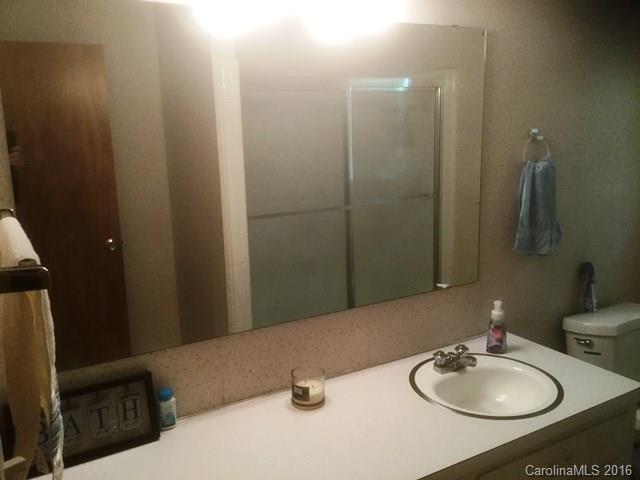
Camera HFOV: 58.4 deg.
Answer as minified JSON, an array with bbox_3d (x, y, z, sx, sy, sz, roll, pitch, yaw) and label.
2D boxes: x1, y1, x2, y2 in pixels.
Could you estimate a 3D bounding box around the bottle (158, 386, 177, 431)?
[{"bbox_3d":[-0.423,0.469,1.578,0.053,0.106,0.053,-4,11,-16],"label":"bottle"}]

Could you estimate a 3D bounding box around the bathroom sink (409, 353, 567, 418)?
[{"bbox_3d":[0.525,0.533,1.850,0.490,0.170,0.475,-7,13,-29],"label":"bathroom sink"}]

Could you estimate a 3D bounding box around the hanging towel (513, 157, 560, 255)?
[{"bbox_3d":[0.828,-0.126,2.183,0.210,0.348,0.070,-7,13,-29],"label":"hanging towel"}]

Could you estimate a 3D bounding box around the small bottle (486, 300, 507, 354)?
[{"bbox_3d":[0.644,0.313,2.071,0.068,0.182,0.060,2,11,18],"label":"small bottle"}]

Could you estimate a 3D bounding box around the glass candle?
[{"bbox_3d":[-0.034,0.443,1.709,0.099,0.091,0.099,-1,11,0],"label":"glass candle"}]

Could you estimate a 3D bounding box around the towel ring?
[{"bbox_3d":[0.805,-0.338,2.146,0.152,0.165,0.060,-7,13,-29],"label":"towel ring"}]

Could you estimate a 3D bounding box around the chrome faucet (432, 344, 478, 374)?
[{"bbox_3d":[0.474,0.404,1.925,0.152,0.067,0.152,-7,13,-29],"label":"chrome faucet"}]

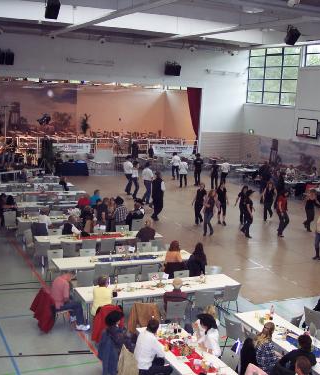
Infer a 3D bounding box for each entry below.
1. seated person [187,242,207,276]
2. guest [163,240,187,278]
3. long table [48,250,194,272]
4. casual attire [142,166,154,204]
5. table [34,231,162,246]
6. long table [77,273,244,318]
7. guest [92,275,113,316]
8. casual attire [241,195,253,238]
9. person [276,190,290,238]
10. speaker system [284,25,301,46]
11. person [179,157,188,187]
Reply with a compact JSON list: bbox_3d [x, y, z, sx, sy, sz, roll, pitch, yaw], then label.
[{"bbox_3d":[0.899,1.976,14.289,0.500,1.240,0.750,-1,10,-25],"label":"seated person"},{"bbox_3d":[0.339,1.949,14.212,0.500,1.260,0.750,-1,10,-25],"label":"guest"},{"bbox_3d":[-0.875,2.163,14.104,3.520,0.750,0.800,-1,10,-25],"label":"long table"},{"bbox_3d":[-0.508,-0.090,25.227,0.500,1.600,0.450,8,11,30],"label":"casual attire"},{"bbox_3d":[-1.712,1.773,16.228,3.563,0.740,0.818,-1,10,-25],"label":"table"},{"bbox_3d":[0.002,2.522,12.235,3.629,0.740,0.822,-1,10,-25],"label":"long table"},{"bbox_3d":[-1.178,2.393,11.084,0.500,1.250,0.750,1,10,-10],"label":"guest"},{"bbox_3d":[3.149,0.966,19.914,0.520,1.540,0.480,6,10,17],"label":"casual attire"},{"bbox_3d":[4.493,0.934,20.317,0.480,1.680,0.500,10,12,36],"label":"person"},{"bbox_3d":[4.998,-5.664,21.200,0.420,0.620,0.420,25,13,8],"label":"speaker system"},{"bbox_3d":[1.309,-0.771,30.301,0.500,1.520,0.330,-1,10,-25],"label":"person"}]

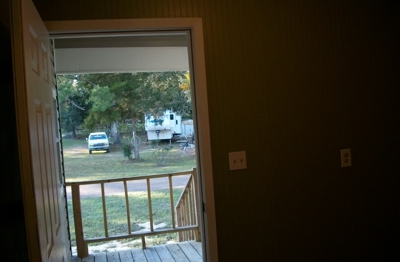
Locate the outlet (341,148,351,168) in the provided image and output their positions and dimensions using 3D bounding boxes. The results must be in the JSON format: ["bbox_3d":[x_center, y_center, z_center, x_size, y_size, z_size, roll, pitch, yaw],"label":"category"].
[{"bbox_3d":[0.978,0.180,2.470,0.070,0.115,0.010,-4,2,-10],"label":"outlet"}]

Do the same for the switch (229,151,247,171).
[{"bbox_3d":[0.240,0.188,2.355,0.116,0.115,0.018,-4,2,-10],"label":"switch"}]

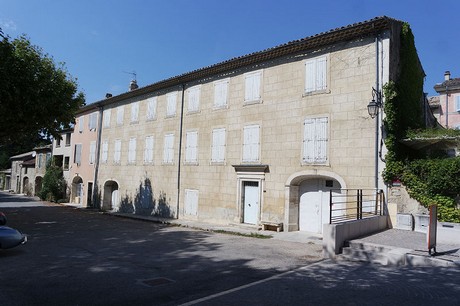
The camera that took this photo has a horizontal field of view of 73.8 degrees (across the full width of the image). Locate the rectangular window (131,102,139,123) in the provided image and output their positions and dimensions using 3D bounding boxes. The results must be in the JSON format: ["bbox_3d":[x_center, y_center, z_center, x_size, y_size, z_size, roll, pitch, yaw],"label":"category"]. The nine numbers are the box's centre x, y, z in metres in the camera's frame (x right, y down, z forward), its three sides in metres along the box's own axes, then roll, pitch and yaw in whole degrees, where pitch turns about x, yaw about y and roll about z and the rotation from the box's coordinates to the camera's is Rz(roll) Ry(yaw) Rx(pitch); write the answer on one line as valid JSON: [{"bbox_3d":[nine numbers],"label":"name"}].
[{"bbox_3d":[-7.780,-3.316,25.109,1.092,1.534,0.100,-2,-5,42],"label":"rectangular window"}]

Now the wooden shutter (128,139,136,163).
[{"bbox_3d":[-7.931,-0.243,24.945,1.092,1.976,0.150,-2,-5,42],"label":"wooden shutter"}]

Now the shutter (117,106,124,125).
[{"bbox_3d":[-9.107,-3.099,25.711,0.990,1.490,0.180,-2,-5,42],"label":"shutter"}]

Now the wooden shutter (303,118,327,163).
[{"bbox_3d":[3.876,-0.548,13.732,1.212,2.019,0.140,-2,-6,43],"label":"wooden shutter"}]

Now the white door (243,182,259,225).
[{"bbox_3d":[1.162,2.687,16.550,1.040,2.288,0.120,-2,-5,42],"label":"white door"}]

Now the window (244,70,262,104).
[{"bbox_3d":[1.258,-3.598,16.870,1.092,1.482,0.150,-2,-5,42],"label":"window"}]

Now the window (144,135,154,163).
[{"bbox_3d":[-6.022,-0.215,23.080,1.225,1.962,0.120,-2,-6,43],"label":"window"}]

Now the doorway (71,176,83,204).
[{"bbox_3d":[-15.820,3.861,31.970,2.626,2.847,0.400,-2,-5,42],"label":"doorway"}]

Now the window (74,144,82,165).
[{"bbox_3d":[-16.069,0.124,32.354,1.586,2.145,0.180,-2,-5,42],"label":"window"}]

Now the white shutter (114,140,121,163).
[{"bbox_3d":[-9.645,-0.074,26.505,1.225,1.938,0.120,-2,-6,43],"label":"white shutter"}]

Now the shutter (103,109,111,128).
[{"bbox_3d":[-11.255,-3.101,28.364,1.225,1.650,0.140,-2,-6,43],"label":"shutter"}]

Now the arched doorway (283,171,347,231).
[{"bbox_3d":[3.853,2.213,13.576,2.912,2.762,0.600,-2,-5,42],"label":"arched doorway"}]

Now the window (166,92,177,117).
[{"bbox_3d":[-4.053,-3.395,21.558,1.200,1.750,0.140,-2,-6,43],"label":"window"}]

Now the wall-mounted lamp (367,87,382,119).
[{"bbox_3d":[5.522,-1.804,11.504,0.430,1.145,1.090,-2,-6,43],"label":"wall-mounted lamp"}]

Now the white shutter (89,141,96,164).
[{"bbox_3d":[-12.860,-0.034,28.761,1.100,2.030,0.120,-2,-5,42],"label":"white shutter"}]

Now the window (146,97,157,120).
[{"bbox_3d":[-5.994,-3.367,23.480,1.118,1.586,0.150,-2,-5,42],"label":"window"}]

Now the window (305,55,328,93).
[{"bbox_3d":[4.003,-3.637,14.362,1.092,1.534,0.150,-2,-5,42],"label":"window"}]

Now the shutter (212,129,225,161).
[{"bbox_3d":[-0.596,-0.398,17.653,1.037,1.963,0.180,-2,-5,42],"label":"shutter"}]

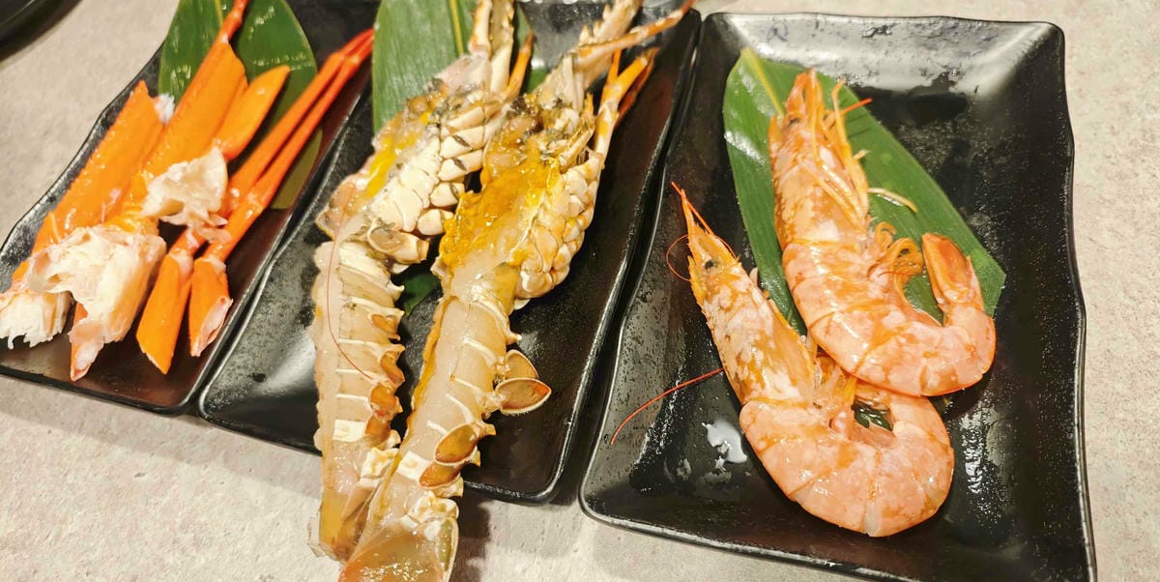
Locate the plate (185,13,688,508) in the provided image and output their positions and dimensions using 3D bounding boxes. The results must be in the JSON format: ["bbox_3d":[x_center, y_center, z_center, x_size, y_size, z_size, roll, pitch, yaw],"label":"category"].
[{"bbox_3d":[-0.041,-0.031,0.309,0.138,0.025,0.213,9,64,16],"label":"plate"}]

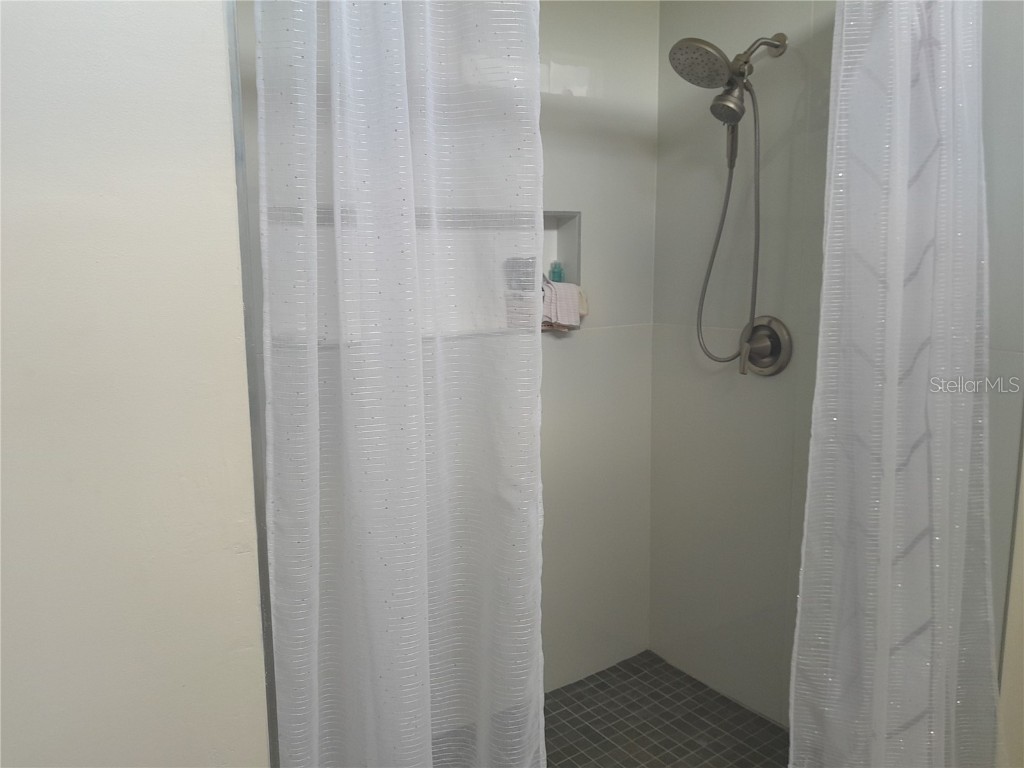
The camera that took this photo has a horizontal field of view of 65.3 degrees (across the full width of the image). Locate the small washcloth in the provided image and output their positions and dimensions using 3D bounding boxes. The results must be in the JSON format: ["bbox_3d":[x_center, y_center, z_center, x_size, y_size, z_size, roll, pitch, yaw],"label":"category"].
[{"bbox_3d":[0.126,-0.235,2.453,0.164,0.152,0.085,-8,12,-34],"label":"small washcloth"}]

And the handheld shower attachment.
[{"bbox_3d":[0.578,-0.470,2.171,0.399,0.958,0.185,-8,12,-34],"label":"handheld shower attachment"}]

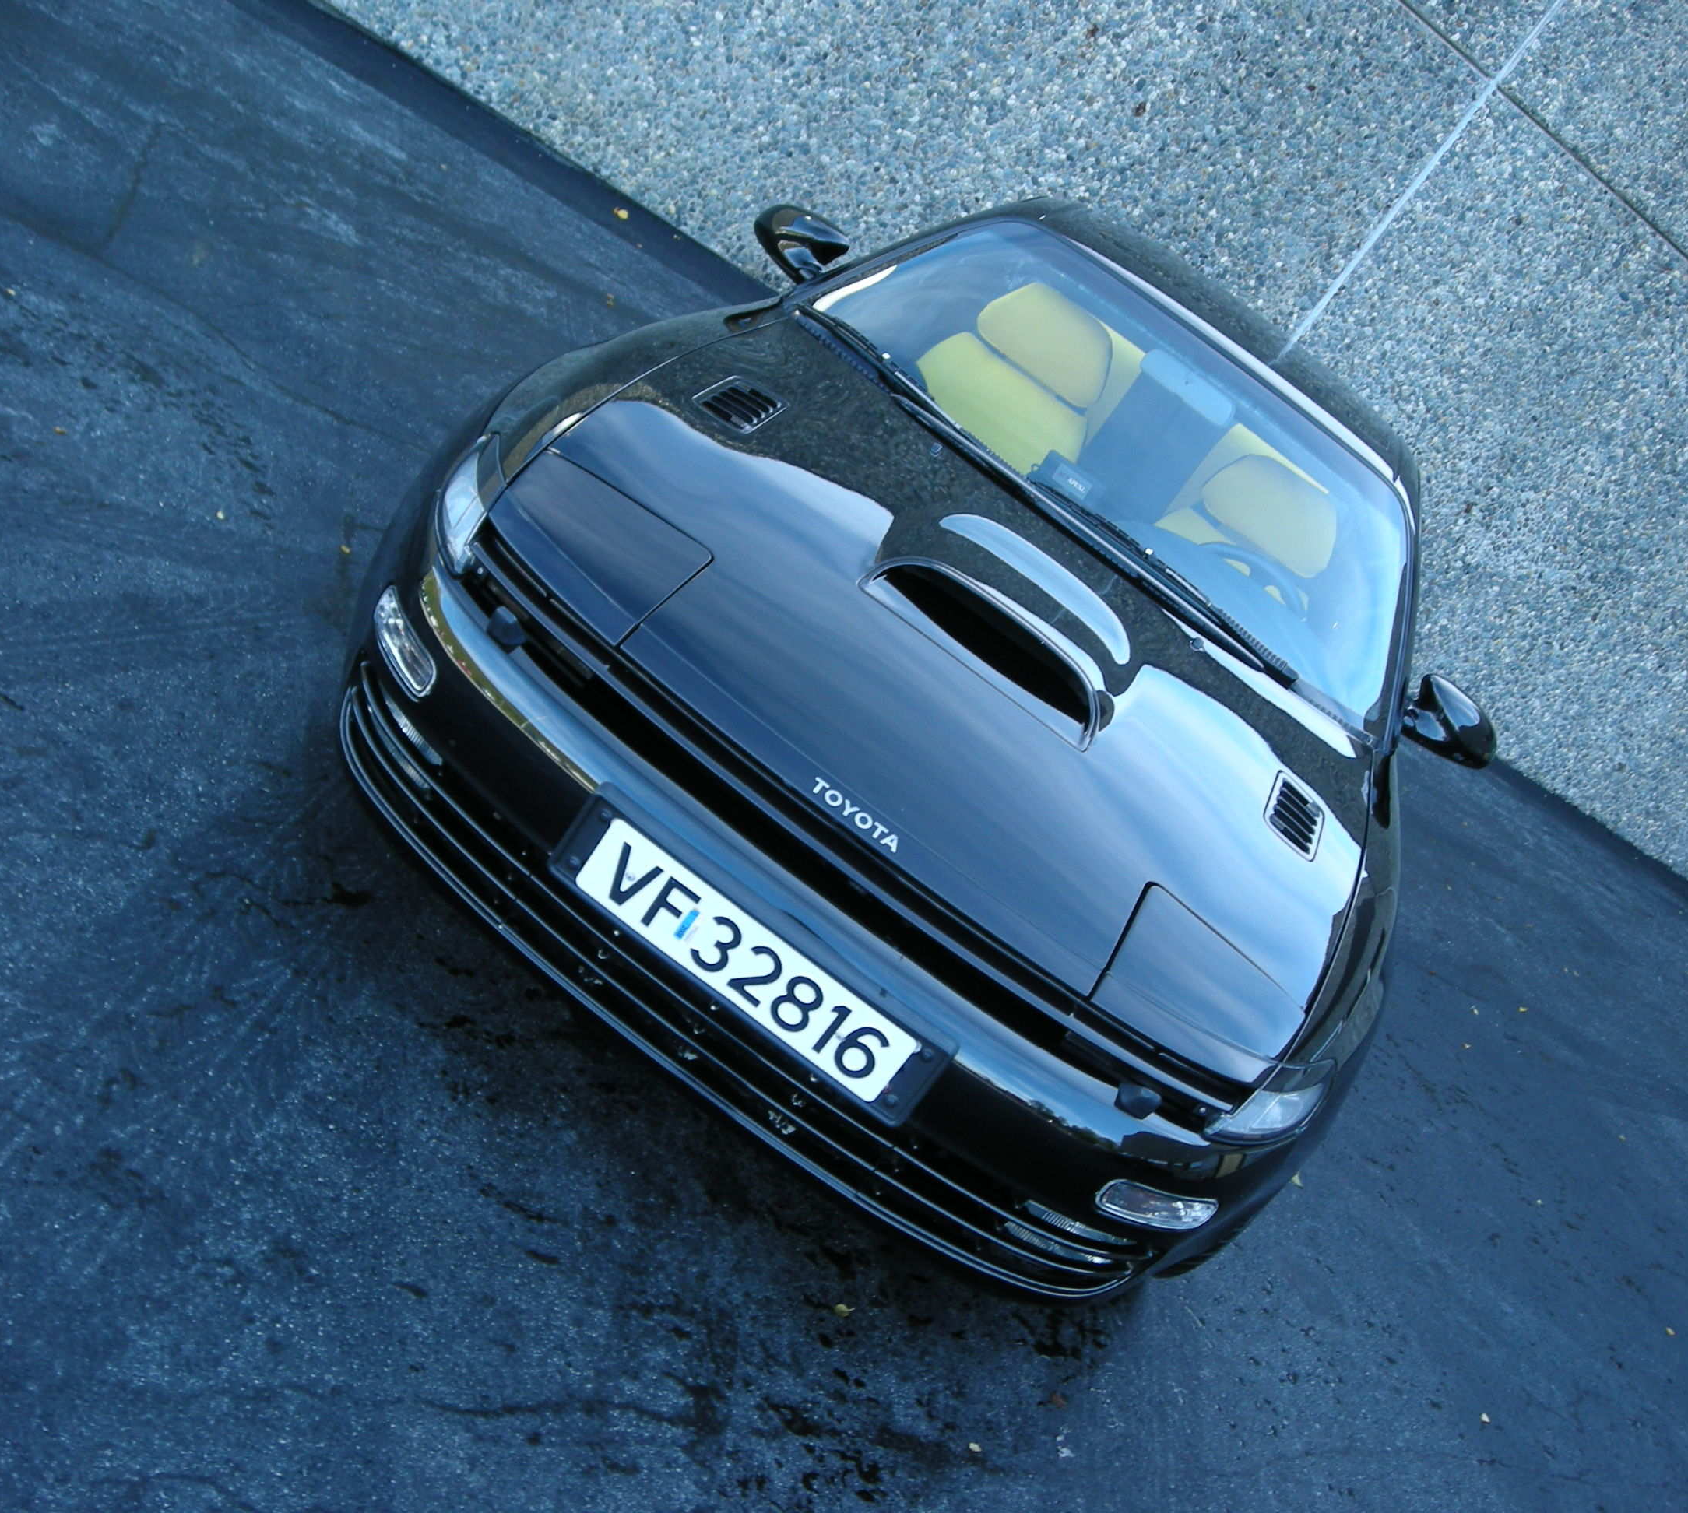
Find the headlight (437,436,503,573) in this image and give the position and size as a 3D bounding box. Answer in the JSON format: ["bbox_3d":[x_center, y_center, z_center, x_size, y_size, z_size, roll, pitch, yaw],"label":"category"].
[{"bbox_3d":[-0.536,-0.375,2.983,0.140,0.150,0.220,37,20,2],"label":"headlight"}]

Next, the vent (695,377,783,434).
[{"bbox_3d":[-0.170,-0.605,3.488,0.110,0.035,0.165,37,34,2],"label":"vent"}]

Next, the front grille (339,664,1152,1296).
[{"bbox_3d":[-0.174,0.346,2.973,1.460,0.180,0.320,37,20,2],"label":"front grille"}]

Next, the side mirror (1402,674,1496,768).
[{"bbox_3d":[1.212,-0.067,4.067,0.200,0.135,0.150,37,20,2],"label":"side mirror"}]

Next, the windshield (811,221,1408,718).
[{"bbox_3d":[0.623,-0.646,4.136,1.400,0.140,0.800,37,46,2],"label":"windshield"}]

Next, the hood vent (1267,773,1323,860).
[{"bbox_3d":[0.767,0.098,3.445,0.110,0.035,0.165,37,34,2],"label":"hood vent"}]

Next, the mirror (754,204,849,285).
[{"bbox_3d":[-0.106,-1.050,4.129,0.200,0.135,0.150,37,20,2],"label":"mirror"}]

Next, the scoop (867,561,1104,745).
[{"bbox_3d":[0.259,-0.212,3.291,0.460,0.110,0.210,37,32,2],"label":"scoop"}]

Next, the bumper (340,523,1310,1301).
[{"bbox_3d":[-0.105,0.256,3.005,1.660,0.390,0.480,37,20,2],"label":"bumper"}]

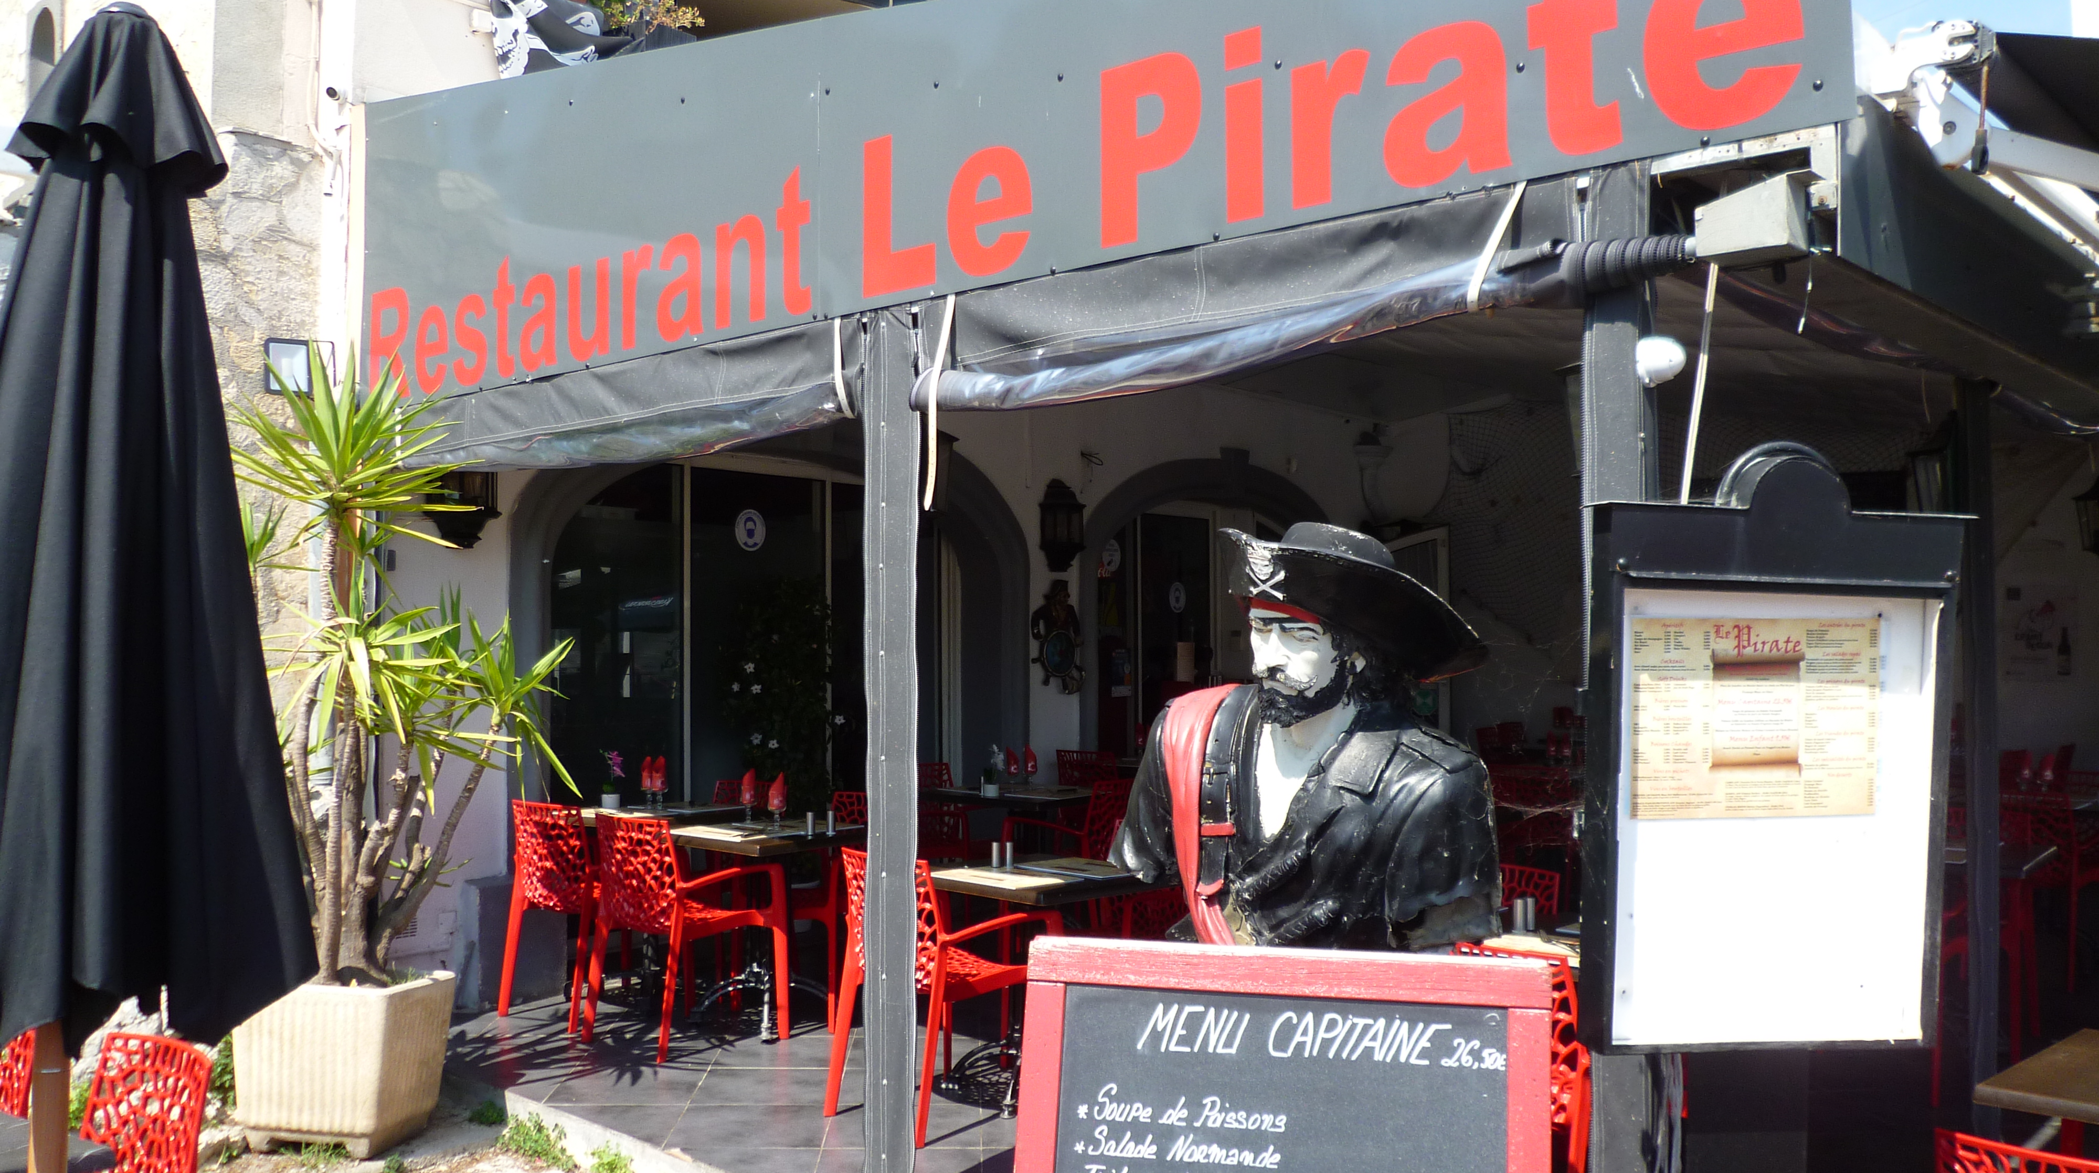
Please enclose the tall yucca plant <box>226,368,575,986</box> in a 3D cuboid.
[{"bbox_3d":[-2.130,0.251,5.497,1.120,2.000,1.020,0,-1,-15],"label":"tall yucca plant"}]

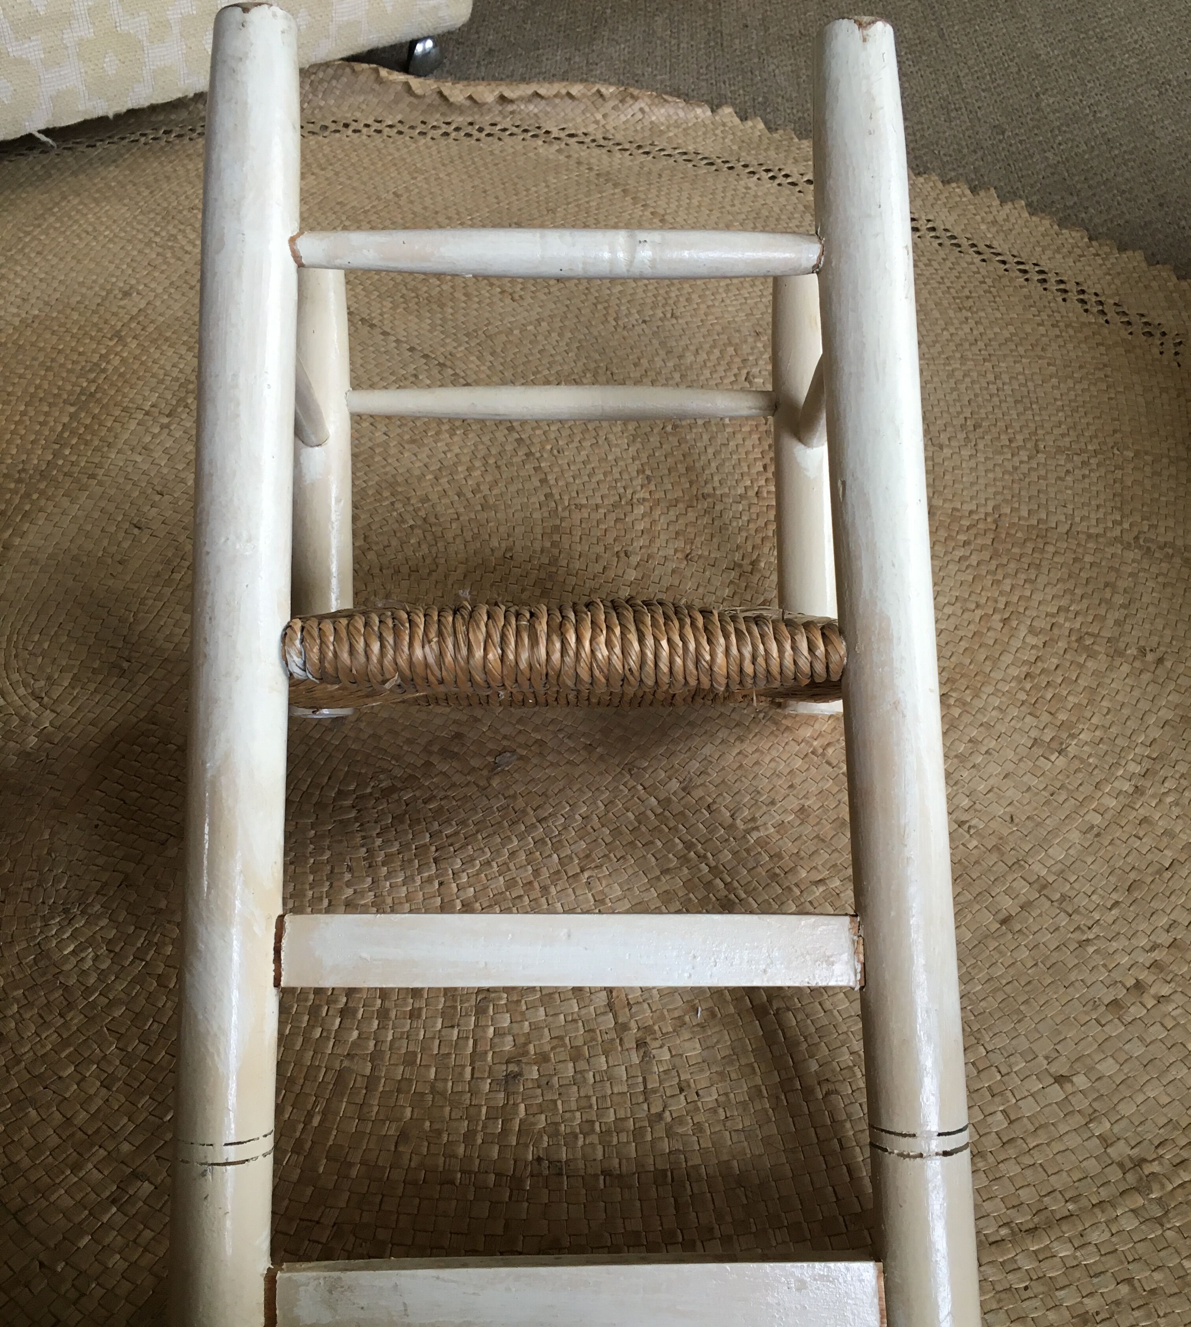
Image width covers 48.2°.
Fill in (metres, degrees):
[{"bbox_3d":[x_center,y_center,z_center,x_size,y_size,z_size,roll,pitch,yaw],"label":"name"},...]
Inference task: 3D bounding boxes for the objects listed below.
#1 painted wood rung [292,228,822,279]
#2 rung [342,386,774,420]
[{"bbox_3d":[-0.018,-0.189,0.612,0.243,0.022,0.022,0,81,-2],"label":"painted wood rung"},{"bbox_3d":[-0.020,-0.160,0.818,0.264,0.020,0.020,0,81,-2],"label":"rung"}]

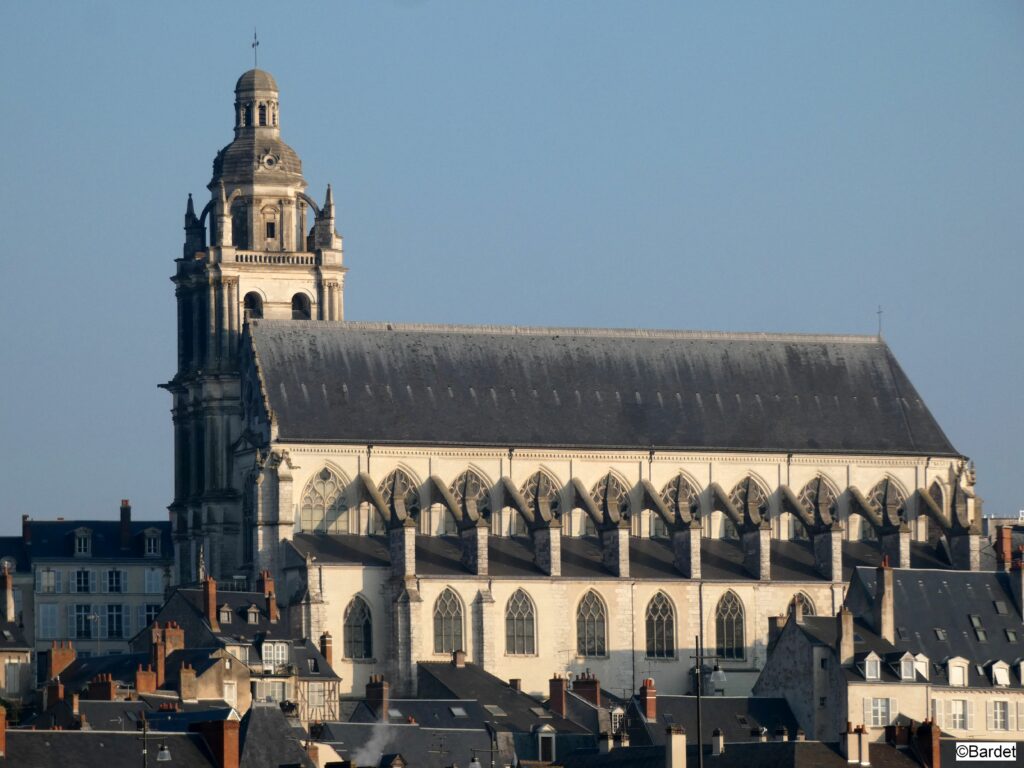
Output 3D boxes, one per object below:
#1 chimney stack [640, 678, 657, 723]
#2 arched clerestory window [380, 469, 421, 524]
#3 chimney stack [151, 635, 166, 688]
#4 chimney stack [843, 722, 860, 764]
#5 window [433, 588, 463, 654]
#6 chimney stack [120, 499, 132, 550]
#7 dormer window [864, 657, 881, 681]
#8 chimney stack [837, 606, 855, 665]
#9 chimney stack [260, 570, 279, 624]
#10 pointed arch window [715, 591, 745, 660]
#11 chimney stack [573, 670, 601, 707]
[{"bbox_3d":[9.815,22.776,502.000,0.780,3.136,1.020,2,-6,-30],"label":"chimney stack"},{"bbox_3d":[-8.888,9.325,554.029,3.650,5.300,0.400,1,-6,-20],"label":"arched clerestory window"},{"bbox_3d":[-24.811,19.477,490.000,0.650,3.734,0.950,3,-7,-33],"label":"chimney stack"},{"bbox_3d":[21.123,22.417,435.000,0.850,2.540,0.800,3,-7,-36],"label":"chimney stack"},{"bbox_3d":[-5.114,19.032,560.026,2.639,5.360,0.450,1,-6,-22],"label":"window"},{"bbox_3d":[-33.982,12.399,615.000,0.850,4.480,1.000,1,-6,-15],"label":"chimney stack"},{"bbox_3d":[25.239,20.207,497.588,1.450,1.900,1.500,4,-7,-38],"label":"dormer window"},{"bbox_3d":[24.602,18.553,515.000,1.000,4.241,0.750,3,-7,-35],"label":"chimney stack"},{"bbox_3d":[-18.340,16.147,528.000,0.900,4.022,1.050,3,-7,-33],"label":"chimney stack"},{"bbox_3d":[17.776,19.671,569.254,2.638,5.694,0.450,1,-6,-22],"label":"pointed arch window"},{"bbox_3d":[5.035,20.606,472.000,0.400,2.358,2.300,4,-7,-43],"label":"chimney stack"}]

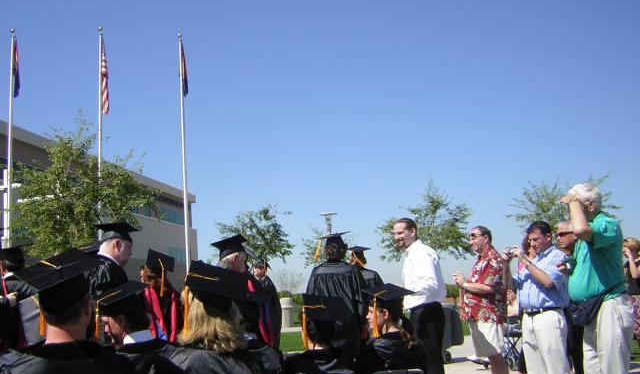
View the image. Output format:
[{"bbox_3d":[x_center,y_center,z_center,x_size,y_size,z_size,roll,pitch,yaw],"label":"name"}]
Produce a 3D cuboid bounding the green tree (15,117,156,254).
[{"bbox_3d":[-5.409,1.230,15.206,3.300,5.750,3.200,-3,-10,0],"label":"green tree"}]

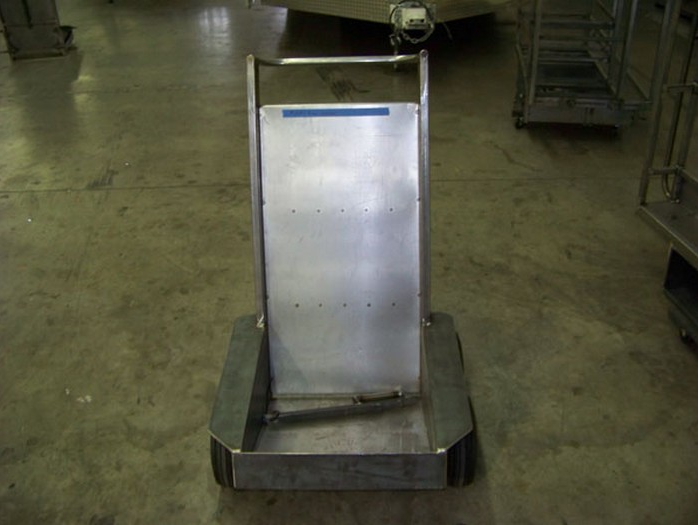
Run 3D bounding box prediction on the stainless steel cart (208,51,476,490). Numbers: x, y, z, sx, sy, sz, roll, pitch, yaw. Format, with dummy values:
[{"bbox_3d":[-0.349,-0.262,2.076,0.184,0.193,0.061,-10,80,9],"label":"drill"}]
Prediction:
[{"bbox_3d":[-0.024,0.021,2.039,0.708,1.044,0.756,0,26,2],"label":"stainless steel cart"}]

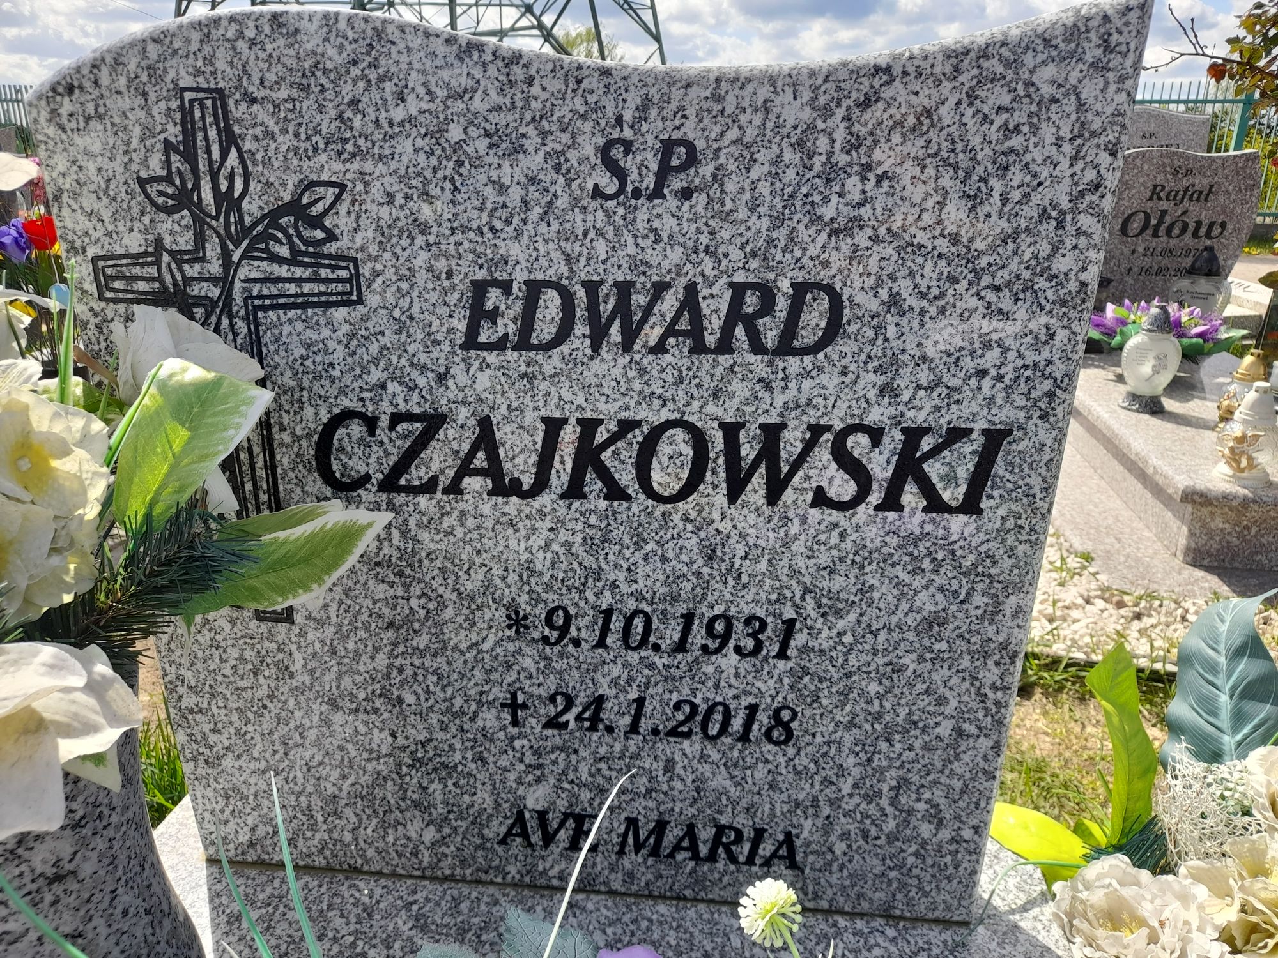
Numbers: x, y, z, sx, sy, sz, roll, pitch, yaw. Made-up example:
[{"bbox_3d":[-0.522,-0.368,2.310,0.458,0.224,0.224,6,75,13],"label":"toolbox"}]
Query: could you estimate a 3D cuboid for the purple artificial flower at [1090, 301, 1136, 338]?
[{"bbox_3d":[1.738,-0.587,3.400,0.155,0.115,0.140,9,21,24],"label":"purple artificial flower"}]

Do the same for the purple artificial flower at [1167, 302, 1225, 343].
[{"bbox_3d":[2.050,-0.576,3.400,0.175,0.115,0.140,4,20,9],"label":"purple artificial flower"}]

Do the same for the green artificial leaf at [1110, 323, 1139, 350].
[{"bbox_3d":[1.756,-0.513,3.330,0.110,0.080,0.100,9,21,24],"label":"green artificial leaf"}]

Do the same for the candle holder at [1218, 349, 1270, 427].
[{"bbox_3d":[1.731,-0.247,2.616,0.125,0.235,0.125,-15,25,-37],"label":"candle holder"}]

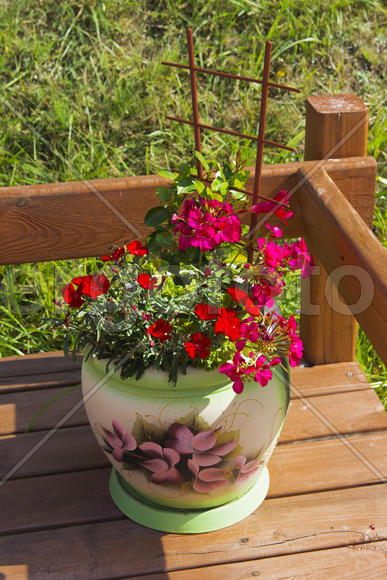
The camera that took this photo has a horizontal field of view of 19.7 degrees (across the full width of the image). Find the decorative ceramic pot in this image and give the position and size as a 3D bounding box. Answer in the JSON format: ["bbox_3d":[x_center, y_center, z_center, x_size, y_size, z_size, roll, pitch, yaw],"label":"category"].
[{"bbox_3d":[-0.009,0.181,1.761,0.316,0.301,0.316,-1,27,1],"label":"decorative ceramic pot"}]

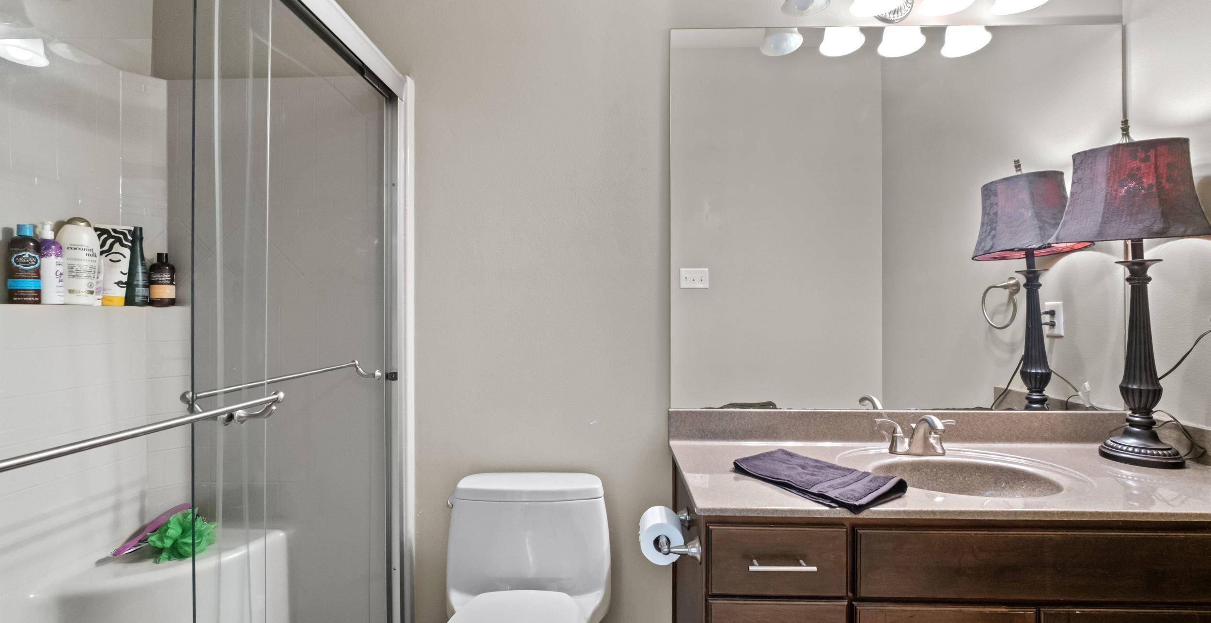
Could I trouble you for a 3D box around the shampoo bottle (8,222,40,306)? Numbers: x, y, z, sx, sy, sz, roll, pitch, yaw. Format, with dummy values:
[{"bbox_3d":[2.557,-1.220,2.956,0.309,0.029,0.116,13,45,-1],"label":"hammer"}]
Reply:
[{"bbox_3d":[-1.378,-0.112,1.196,0.053,0.190,0.054,0,0,39],"label":"shampoo bottle"}]

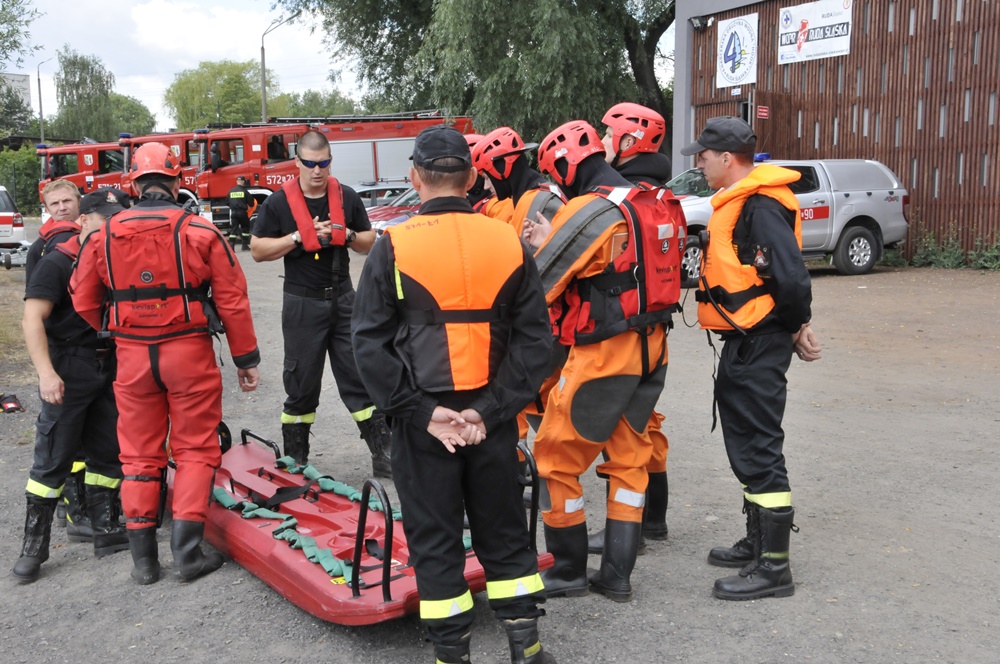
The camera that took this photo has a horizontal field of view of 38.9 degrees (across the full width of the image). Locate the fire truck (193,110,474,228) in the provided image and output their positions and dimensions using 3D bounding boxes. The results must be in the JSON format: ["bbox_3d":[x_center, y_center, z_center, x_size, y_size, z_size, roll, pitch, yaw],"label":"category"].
[{"bbox_3d":[-4.253,-4.067,37.322,7.500,3.200,2.500,-5,8,-13],"label":"fire truck"}]

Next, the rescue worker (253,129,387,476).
[{"bbox_3d":[-0.968,-0.154,7.678,0.750,1.830,0.500,-1,7,-6],"label":"rescue worker"}]

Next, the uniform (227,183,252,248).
[{"bbox_3d":[-6.248,-2.785,34.000,0.600,1.550,0.450,0,6,3],"label":"uniform"}]

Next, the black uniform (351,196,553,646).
[{"bbox_3d":[-0.144,0.234,4.200,0.600,1.300,0.420,-1,6,-7],"label":"black uniform"}]

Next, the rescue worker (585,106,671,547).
[{"bbox_3d":[0.586,-0.012,6.073,0.580,1.890,0.560,2,7,16],"label":"rescue worker"}]

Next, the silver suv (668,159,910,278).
[{"bbox_3d":[3.810,-1.760,21.800,5.350,1.850,1.870,-4,8,-30],"label":"silver suv"}]

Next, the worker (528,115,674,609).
[{"bbox_3d":[0.398,0.108,5.400,0.600,1.820,0.570,4,8,31],"label":"worker"}]

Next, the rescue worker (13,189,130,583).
[{"bbox_3d":[-1.740,0.173,5.863,0.530,1.610,0.600,5,8,37],"label":"rescue worker"}]

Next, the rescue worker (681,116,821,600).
[{"bbox_3d":[0.984,0.070,5.580,0.520,1.820,0.540,-1,6,-2],"label":"rescue worker"}]

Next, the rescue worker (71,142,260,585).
[{"bbox_3d":[-1.348,0.114,5.720,0.680,1.740,0.460,-1,6,-6],"label":"rescue worker"}]

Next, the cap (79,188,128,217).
[{"bbox_3d":[-1.649,-0.536,5.900,0.265,0.135,0.180,24,18,28],"label":"cap"}]

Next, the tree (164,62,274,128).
[{"bbox_3d":[-15.804,-10.915,80.000,6.200,8.600,6.200,0,6,0],"label":"tree"}]

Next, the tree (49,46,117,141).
[{"bbox_3d":[-30.320,-15.380,103.915,5.200,11.400,5.200,0,7,0],"label":"tree"}]

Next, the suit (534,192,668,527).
[{"bbox_3d":[0.385,0.092,5.420,0.500,1.260,0.520,4,8,38],"label":"suit"}]

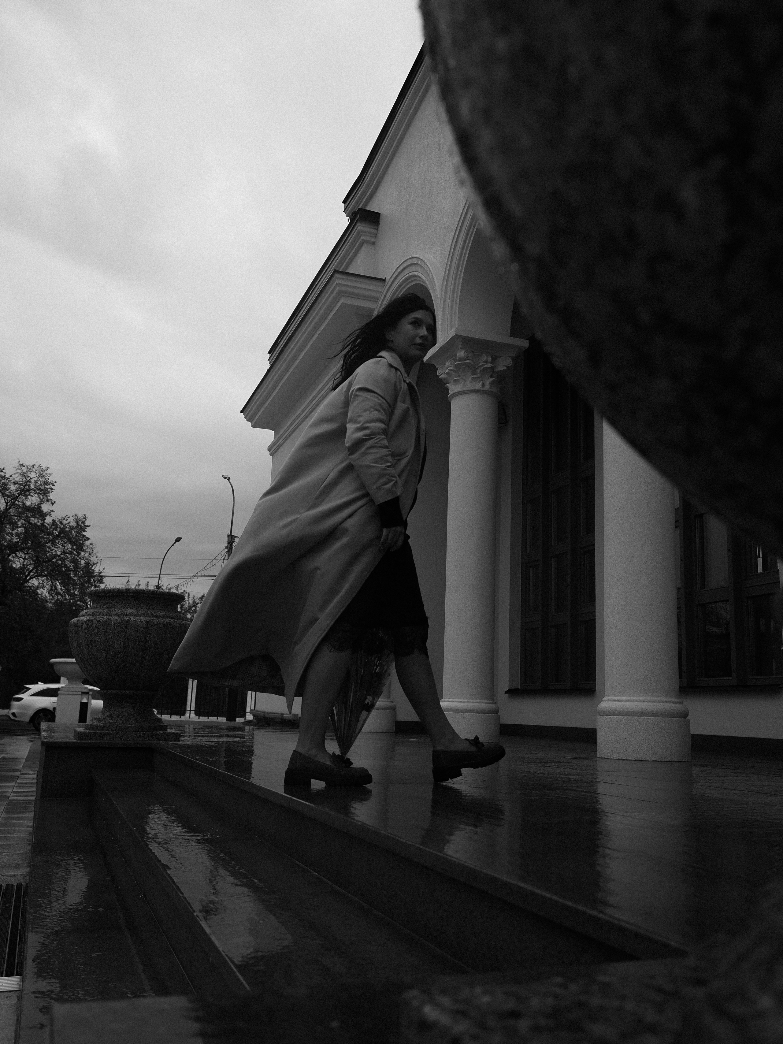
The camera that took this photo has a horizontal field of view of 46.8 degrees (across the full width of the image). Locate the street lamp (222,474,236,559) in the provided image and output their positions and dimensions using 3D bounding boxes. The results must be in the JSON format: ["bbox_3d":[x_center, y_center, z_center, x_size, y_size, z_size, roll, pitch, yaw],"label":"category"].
[{"bbox_3d":[-5.802,2.607,32.426,0.500,8.870,1.300,-6,-15,35],"label":"street lamp"}]

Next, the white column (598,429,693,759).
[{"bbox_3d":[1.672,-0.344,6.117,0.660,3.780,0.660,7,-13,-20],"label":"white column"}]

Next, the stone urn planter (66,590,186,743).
[{"bbox_3d":[-1.672,0.925,5.816,0.835,0.922,0.835,7,-13,-20],"label":"stone urn planter"}]

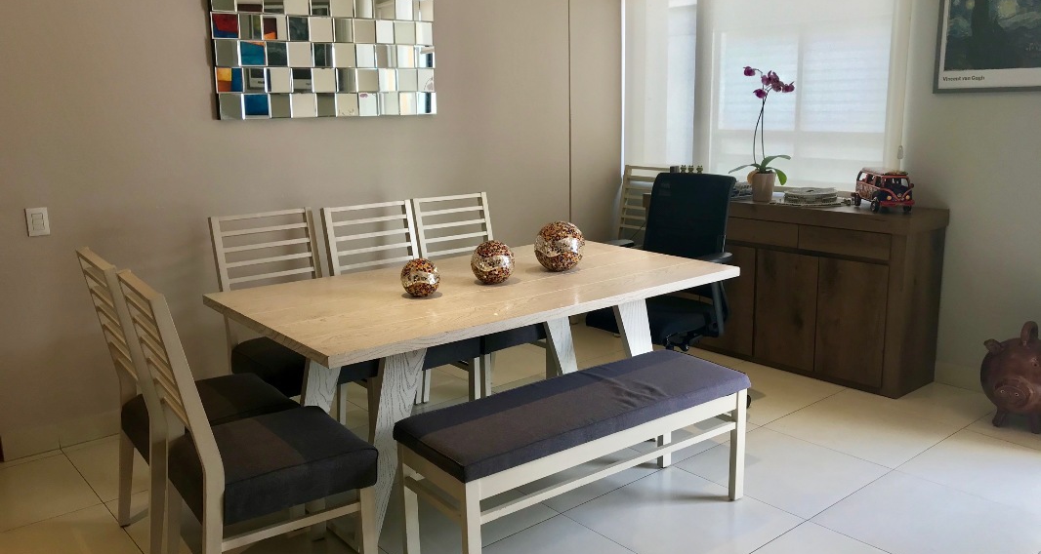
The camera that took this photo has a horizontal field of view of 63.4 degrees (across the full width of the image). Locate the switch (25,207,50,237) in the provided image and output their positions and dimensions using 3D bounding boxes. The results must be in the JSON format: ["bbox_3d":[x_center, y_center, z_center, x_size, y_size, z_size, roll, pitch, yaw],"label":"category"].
[{"bbox_3d":[-2.001,-0.228,3.496,0.079,0.118,0.012,-11,15,-38],"label":"switch"}]

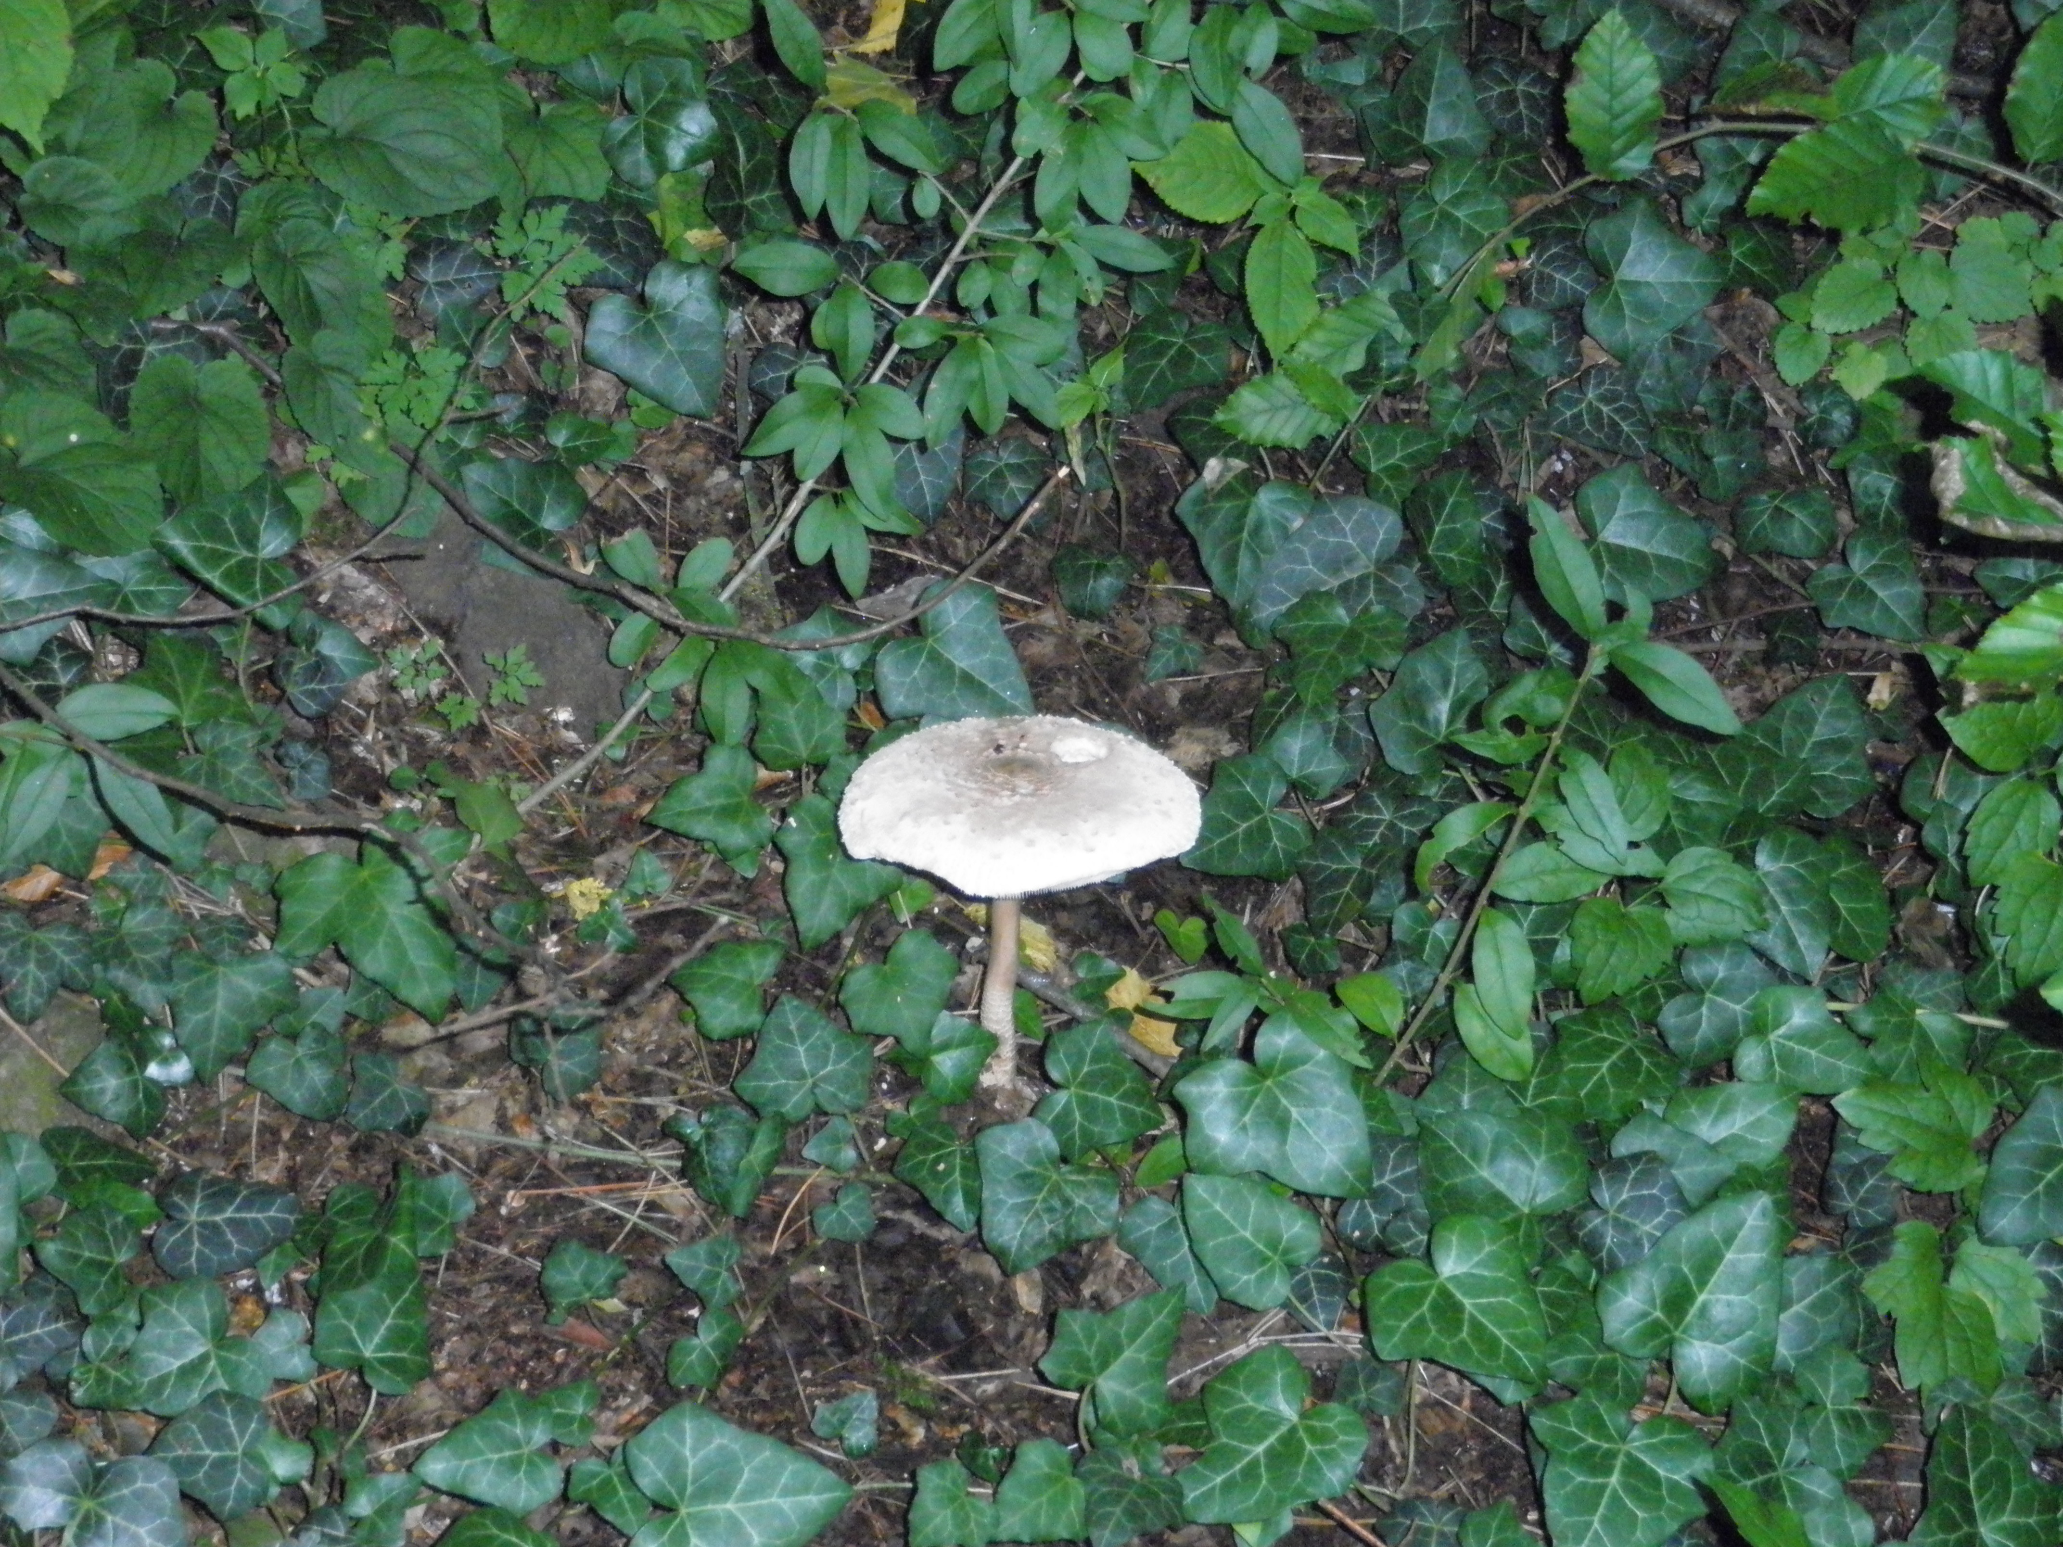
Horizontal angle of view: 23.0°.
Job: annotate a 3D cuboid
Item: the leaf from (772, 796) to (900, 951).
[{"bbox_3d":[-0.076,0.039,1.975,0.052,0.011,0.068,8,60,5],"label":"leaf"}]

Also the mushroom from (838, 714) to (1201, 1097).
[{"bbox_3d":[-0.004,0.059,1.837,0.132,0.146,0.132,0,36,0],"label":"mushroom"}]

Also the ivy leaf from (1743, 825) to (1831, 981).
[{"bbox_3d":[0.283,0.050,1.897,0.046,0.012,0.065,-17,60,-10],"label":"ivy leaf"}]

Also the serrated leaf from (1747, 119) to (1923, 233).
[{"bbox_3d":[0.342,-0.252,2.167,0.085,0.016,0.069,-19,51,-17],"label":"serrated leaf"}]

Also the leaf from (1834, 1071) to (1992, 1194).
[{"bbox_3d":[0.344,0.137,1.972,0.066,0.015,0.058,15,55,14],"label":"leaf"}]

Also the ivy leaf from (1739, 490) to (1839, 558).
[{"bbox_3d":[0.312,-0.103,2.085,0.052,0.012,0.044,-25,48,-25],"label":"ivy leaf"}]

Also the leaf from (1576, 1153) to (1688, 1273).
[{"bbox_3d":[0.216,0.156,1.777,0.047,0.010,0.050,20,60,12],"label":"leaf"}]

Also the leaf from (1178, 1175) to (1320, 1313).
[{"bbox_3d":[0.081,0.171,1.854,0.048,0.011,0.060,-38,67,-20],"label":"leaf"}]

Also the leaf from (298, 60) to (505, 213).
[{"bbox_3d":[-0.287,-0.293,2.353,0.111,0.015,0.098,19,51,16],"label":"leaf"}]

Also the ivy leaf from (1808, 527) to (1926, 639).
[{"bbox_3d":[0.369,-0.081,2.199,0.070,0.015,0.064,-30,59,-20],"label":"ivy leaf"}]

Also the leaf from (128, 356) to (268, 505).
[{"bbox_3d":[-0.355,-0.146,2.171,0.059,0.015,0.079,-4,58,-3],"label":"leaf"}]

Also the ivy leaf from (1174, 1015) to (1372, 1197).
[{"bbox_3d":[0.089,0.125,1.779,0.071,0.017,0.079,-31,61,-20],"label":"ivy leaf"}]

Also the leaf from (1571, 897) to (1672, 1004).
[{"bbox_3d":[0.222,0.067,1.908,0.037,0.011,0.046,17,61,10],"label":"leaf"}]

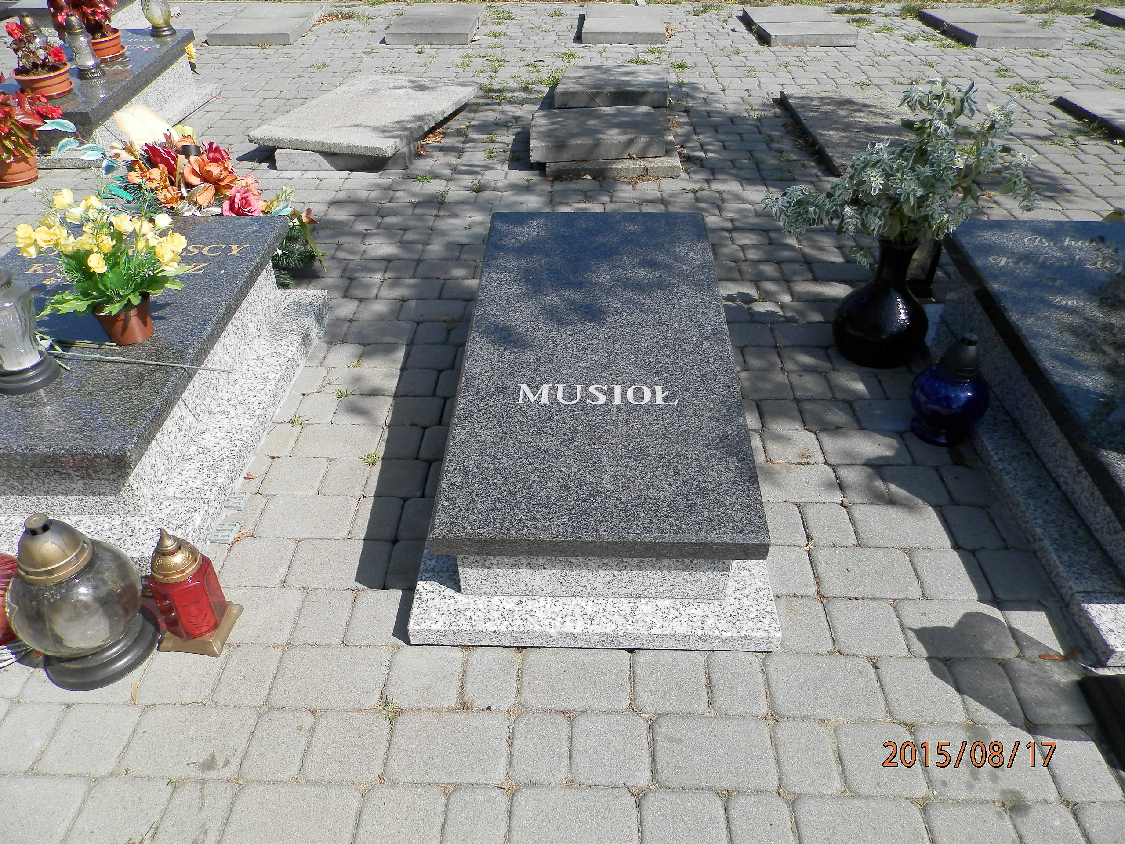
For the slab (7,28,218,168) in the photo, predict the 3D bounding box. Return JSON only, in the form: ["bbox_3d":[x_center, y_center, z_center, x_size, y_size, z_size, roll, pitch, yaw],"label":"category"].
[{"bbox_3d":[-2.078,-1.468,3.607,0.602,0.318,1.128,1,36,2],"label":"slab"}]

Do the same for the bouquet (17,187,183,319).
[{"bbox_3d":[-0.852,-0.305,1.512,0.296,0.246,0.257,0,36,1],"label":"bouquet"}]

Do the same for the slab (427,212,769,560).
[{"bbox_3d":[0.071,-0.158,1.687,0.536,0.042,1.073,1,42,1],"label":"slab"}]

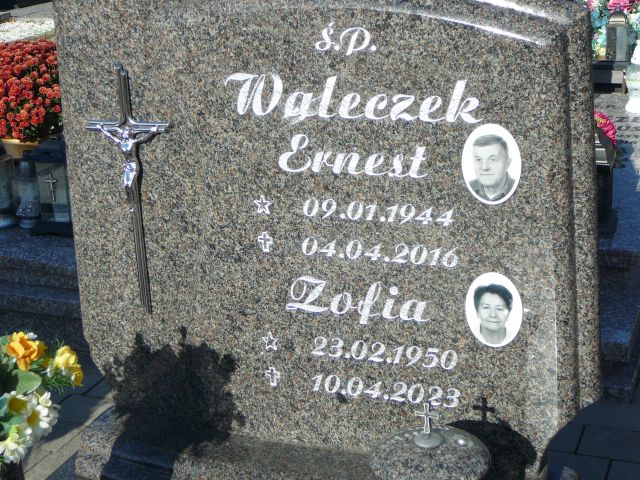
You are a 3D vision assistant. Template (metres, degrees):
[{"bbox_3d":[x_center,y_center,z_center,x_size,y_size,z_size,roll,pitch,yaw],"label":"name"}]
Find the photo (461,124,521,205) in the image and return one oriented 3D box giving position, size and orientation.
[{"bbox_3d":[0.305,-0.134,2.015,0.110,0.150,0.010,4,19,20],"label":"photo"}]

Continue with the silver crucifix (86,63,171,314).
[{"bbox_3d":[-0.381,-0.094,2.287,0.186,0.525,0.040,4,19,20],"label":"silver crucifix"}]

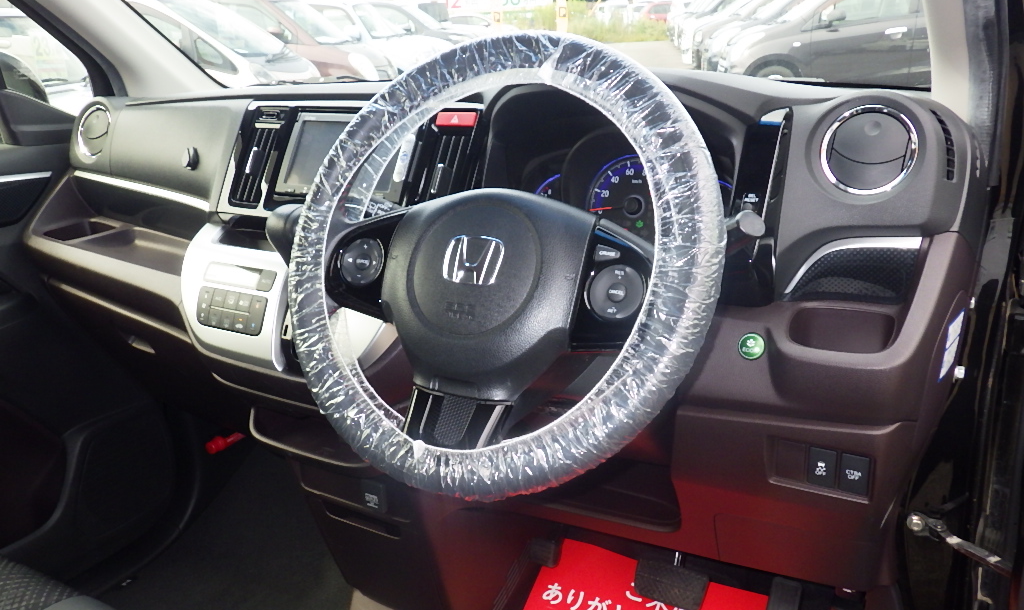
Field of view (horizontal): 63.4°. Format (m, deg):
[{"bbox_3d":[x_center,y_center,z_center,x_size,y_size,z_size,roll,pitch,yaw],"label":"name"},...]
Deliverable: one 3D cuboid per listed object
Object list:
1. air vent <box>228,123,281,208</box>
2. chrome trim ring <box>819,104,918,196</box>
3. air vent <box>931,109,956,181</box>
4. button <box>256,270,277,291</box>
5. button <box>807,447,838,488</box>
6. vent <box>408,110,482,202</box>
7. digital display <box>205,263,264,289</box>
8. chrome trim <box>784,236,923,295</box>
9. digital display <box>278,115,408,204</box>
[{"bbox_3d":[-0.311,-0.170,1.020,0.048,0.112,0.024,7,-13,27],"label":"air vent"},{"bbox_3d":[0.338,-0.146,0.785,0.085,0.085,0.012,6,-1,24],"label":"chrome trim ring"},{"bbox_3d":[0.401,-0.149,0.774,0.025,0.068,0.016,-3,4,-1],"label":"air vent"},{"bbox_3d":[-0.272,-0.026,0.923,0.023,0.024,0.008,7,-12,27],"label":"button"},{"bbox_3d":[0.305,0.158,0.812,0.026,0.038,0.012,7,20,27],"label":"button"},{"bbox_3d":[-0.066,-0.152,0.896,0.063,0.115,0.035,7,-12,27],"label":"vent"},{"bbox_3d":[-0.318,-0.032,0.947,0.082,0.024,0.008,7,-12,27],"label":"digital display"},{"bbox_3d":[0.322,-0.037,0.779,0.118,0.062,0.030,7,6,27],"label":"chrome trim"},{"bbox_3d":[-0.187,-0.169,0.955,0.176,0.101,0.020,7,-12,27],"label":"digital display"}]

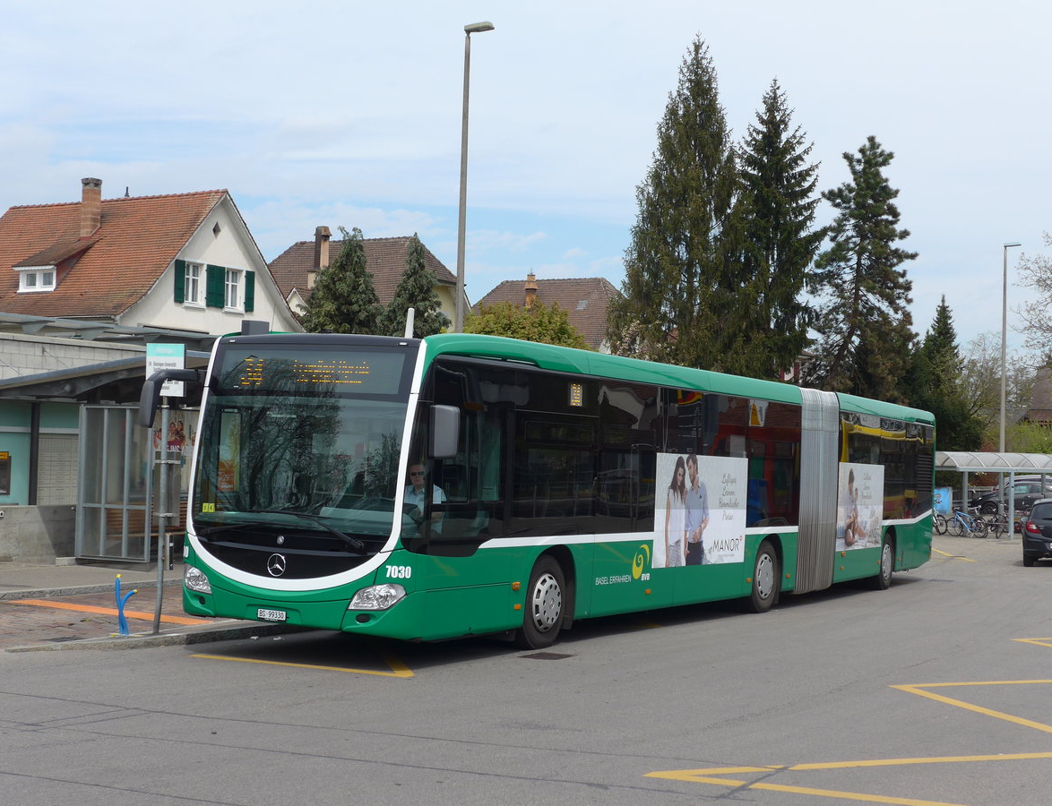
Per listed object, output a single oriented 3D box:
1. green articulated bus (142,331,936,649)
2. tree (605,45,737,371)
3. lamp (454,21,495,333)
[{"bbox_3d":[2.059,1.174,23.123,2.820,3.120,18.304,1,-2,28],"label":"green articulated bus"},{"bbox_3d":[6.756,-5.751,74.702,6.255,20.731,6.255,1,-2,33],"label":"tree"},{"bbox_3d":[-0.993,-2.086,31.518,0.680,10.026,0.250,1,-2,33],"label":"lamp"}]

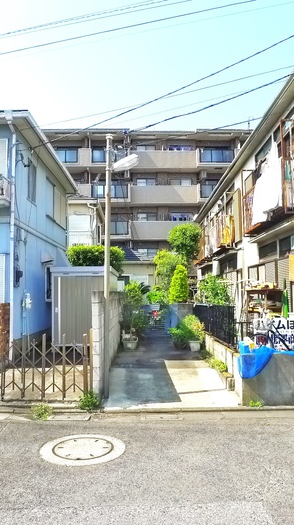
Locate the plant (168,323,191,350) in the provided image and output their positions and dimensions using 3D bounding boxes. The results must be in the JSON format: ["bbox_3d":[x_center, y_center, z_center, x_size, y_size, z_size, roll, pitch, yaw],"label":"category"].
[{"bbox_3d":[0.763,1.738,11.400,0.500,0.620,0.500,-1,-4,0],"label":"plant"}]

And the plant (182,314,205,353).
[{"bbox_3d":[1.064,1.624,11.100,0.500,0.820,0.480,-1,-4,0],"label":"plant"}]

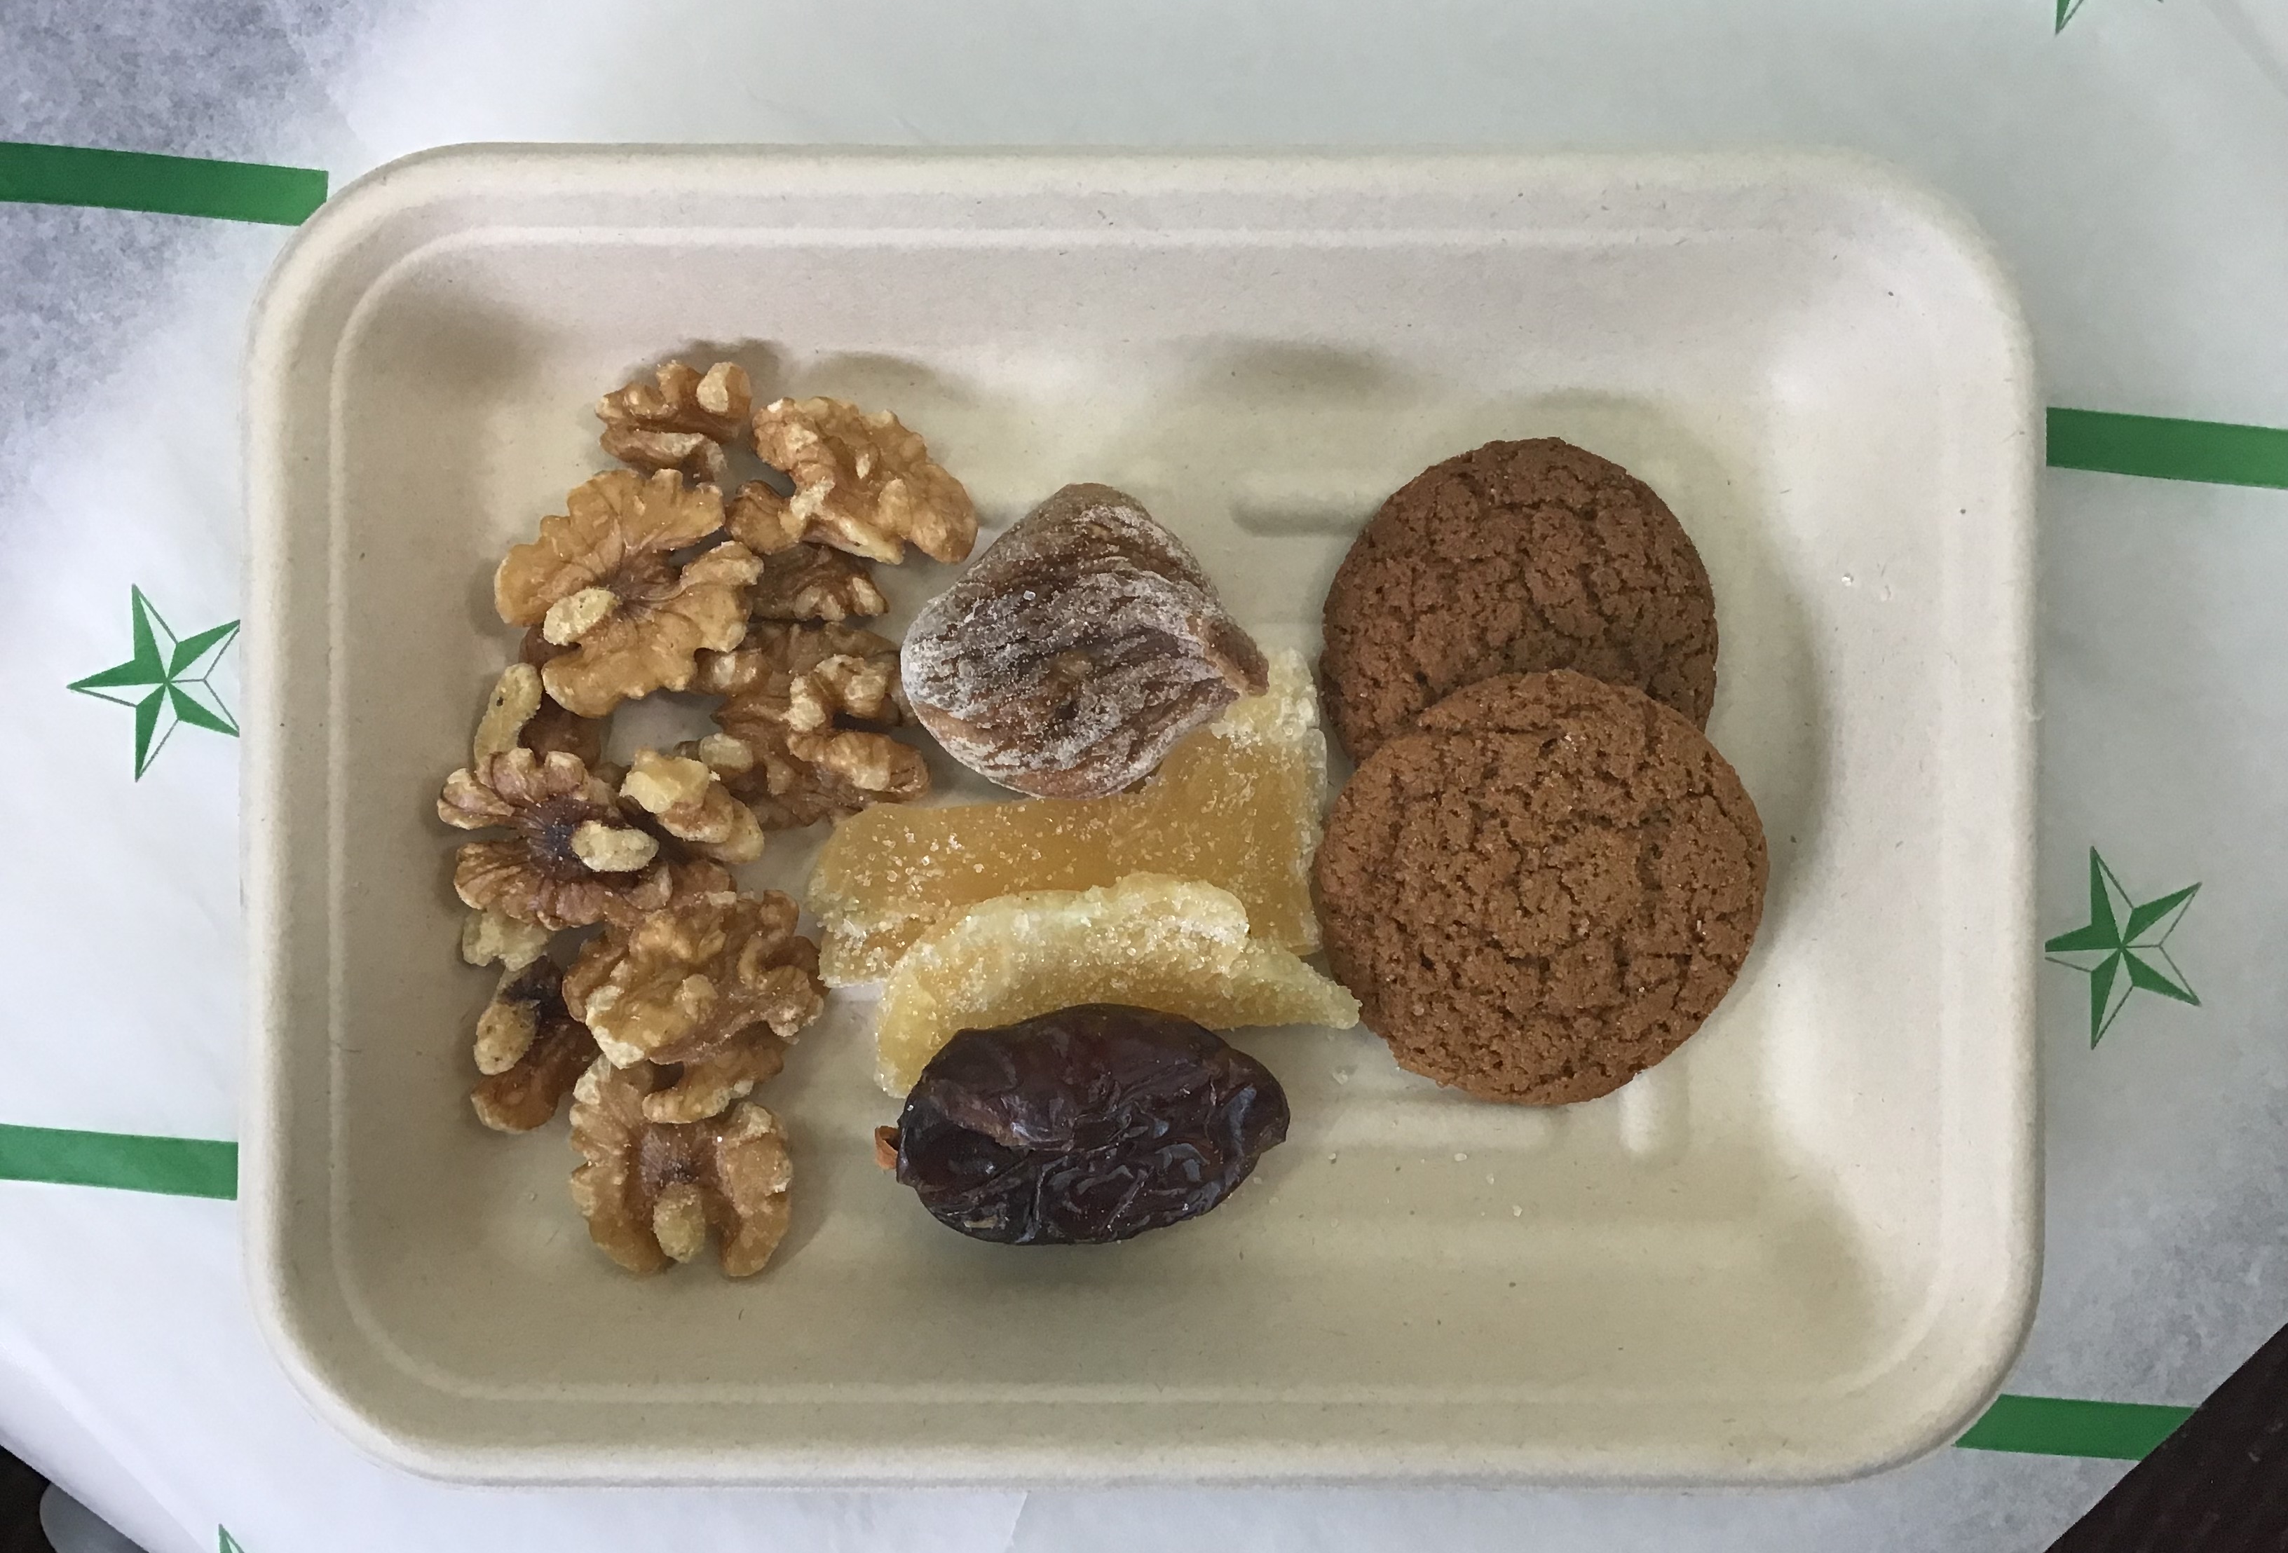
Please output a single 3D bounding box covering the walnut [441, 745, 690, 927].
[{"bbox_3d":[-0.069,0.008,0.243,0.029,0.016,0.021,12,89,0],"label":"walnut"}]

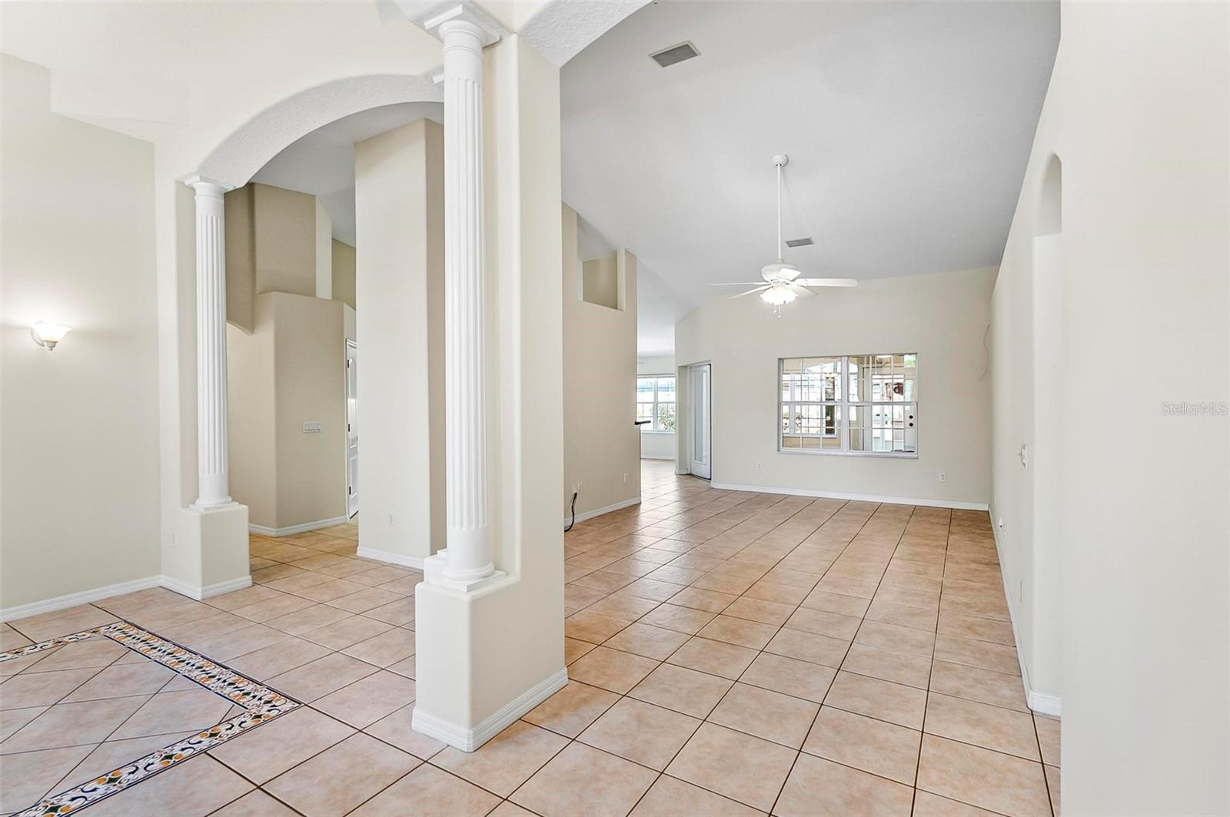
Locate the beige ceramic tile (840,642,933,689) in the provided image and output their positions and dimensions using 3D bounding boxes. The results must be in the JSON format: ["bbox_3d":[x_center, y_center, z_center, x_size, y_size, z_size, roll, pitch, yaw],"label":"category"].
[{"bbox_3d":[1.452,1.370,2.913,0.400,0.010,0.400,0,1,32],"label":"beige ceramic tile"}]

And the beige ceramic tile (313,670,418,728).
[{"bbox_3d":[-1.163,1.391,2.629,0.411,0.010,0.411,0,1,31],"label":"beige ceramic tile"}]

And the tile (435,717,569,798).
[{"bbox_3d":[-0.456,1.389,2.208,0.400,0.012,0.400,0,1,31],"label":"tile"}]

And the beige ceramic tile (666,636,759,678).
[{"bbox_3d":[0.548,1.376,3.016,0.400,0.012,0.400,0,1,31],"label":"beige ceramic tile"}]

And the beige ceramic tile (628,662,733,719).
[{"bbox_3d":[0.329,1.386,2.683,0.411,0.010,0.411,0,1,31],"label":"beige ceramic tile"}]

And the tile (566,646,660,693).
[{"bbox_3d":[-0.024,1.384,2.888,0.411,0.010,0.411,0,1,31],"label":"tile"}]

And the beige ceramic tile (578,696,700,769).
[{"bbox_3d":[0.113,1.384,2.342,0.400,0.012,0.400,0,1,31],"label":"beige ceramic tile"}]

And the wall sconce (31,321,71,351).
[{"bbox_3d":[-3.804,-0.485,3.676,0.210,0.200,0.175,0,1,31],"label":"wall sconce"}]

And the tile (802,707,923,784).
[{"bbox_3d":[1.035,1.390,2.273,0.411,0.010,0.411,0,1,31],"label":"tile"}]

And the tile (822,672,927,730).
[{"bbox_3d":[1.239,1.374,2.585,0.400,0.010,0.400,0,1,32],"label":"tile"}]

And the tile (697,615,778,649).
[{"bbox_3d":[0.769,1.371,3.355,0.400,0.010,0.400,0,1,32],"label":"tile"}]

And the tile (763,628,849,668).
[{"bbox_3d":[1.113,1.370,3.137,0.400,0.010,0.400,0,1,32],"label":"tile"}]

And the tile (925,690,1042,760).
[{"bbox_3d":[1.585,1.373,2.375,0.400,0.010,0.400,0,1,32],"label":"tile"}]

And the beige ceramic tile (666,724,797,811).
[{"bbox_3d":[0.463,1.384,2.132,0.400,0.012,0.400,0,1,31],"label":"beige ceramic tile"}]

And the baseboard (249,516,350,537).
[{"bbox_3d":[-3.531,1.287,6.138,0.460,0.102,0.879,0,1,31],"label":"baseboard"}]

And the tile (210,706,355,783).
[{"bbox_3d":[-1.375,1.394,2.276,0.400,0.012,0.400,0,1,31],"label":"tile"}]

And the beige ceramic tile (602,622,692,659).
[{"bbox_3d":[0.196,1.376,3.226,0.400,0.010,0.400,0,1,32],"label":"beige ceramic tile"}]

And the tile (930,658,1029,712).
[{"bbox_3d":[1.797,1.369,2.701,0.400,0.010,0.400,0,1,32],"label":"tile"}]

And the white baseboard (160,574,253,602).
[{"bbox_3d":[-3.173,1.346,4.248,0.645,0.082,0.381,0,1,32],"label":"white baseboard"}]

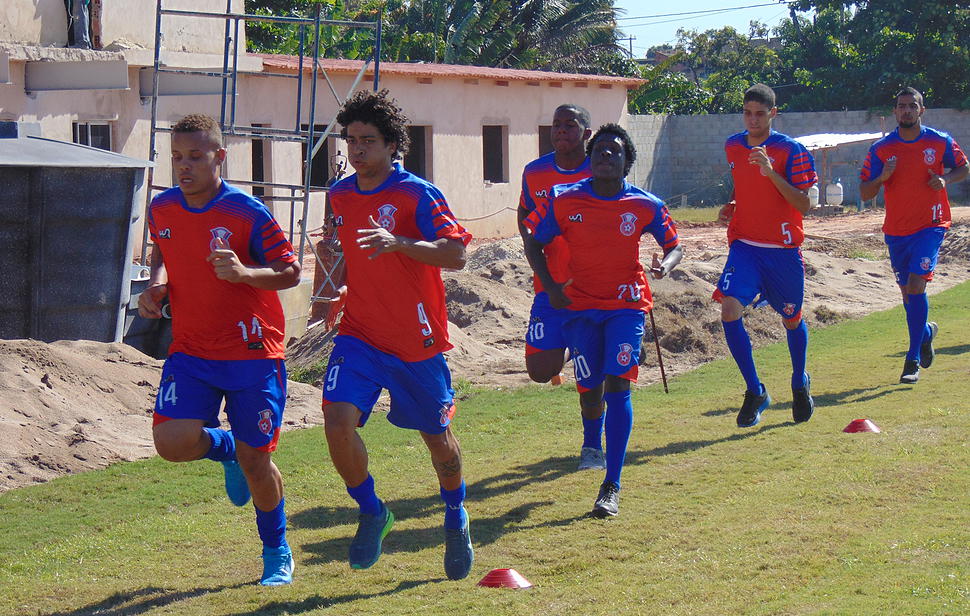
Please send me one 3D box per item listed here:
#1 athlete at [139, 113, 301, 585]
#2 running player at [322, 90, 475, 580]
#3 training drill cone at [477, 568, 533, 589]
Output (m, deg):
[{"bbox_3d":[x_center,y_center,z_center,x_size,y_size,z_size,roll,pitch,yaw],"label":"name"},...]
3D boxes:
[{"bbox_3d":[-0.952,0.145,10.850,0.570,1.690,0.750,1,4,30],"label":"athlete"},{"bbox_3d":[-0.304,0.098,10.750,0.560,1.740,0.750,1,4,30],"label":"running player"},{"bbox_3d":[0.069,0.953,10.680,0.197,0.052,0.197,-1,3,0],"label":"training drill cone"}]

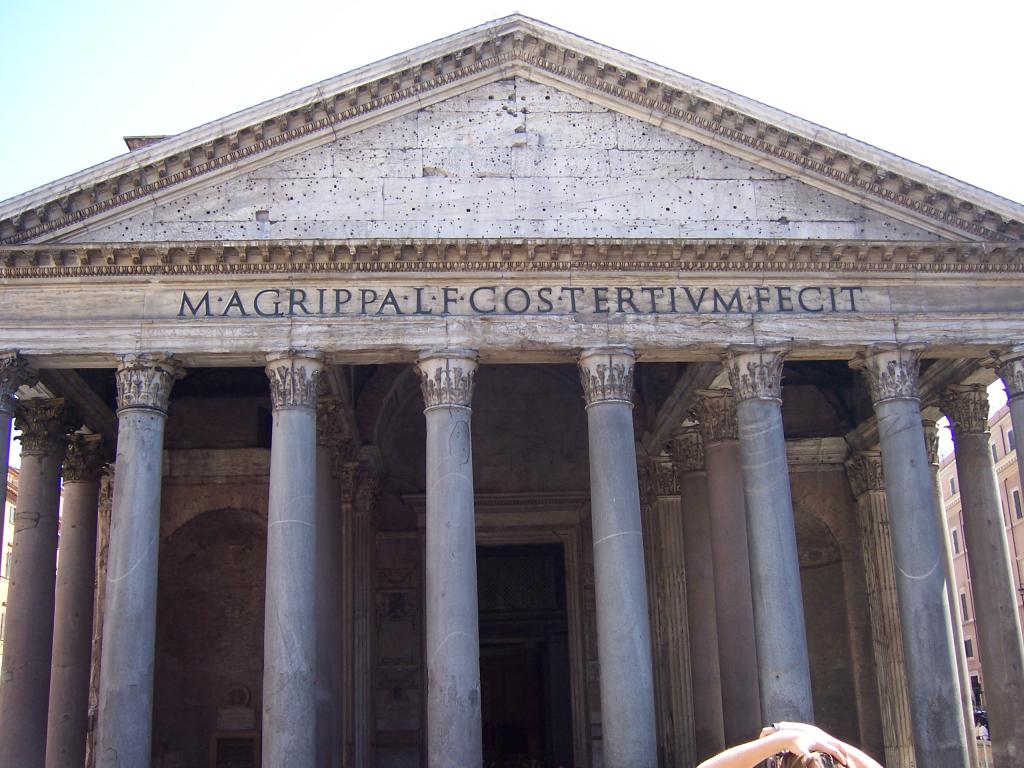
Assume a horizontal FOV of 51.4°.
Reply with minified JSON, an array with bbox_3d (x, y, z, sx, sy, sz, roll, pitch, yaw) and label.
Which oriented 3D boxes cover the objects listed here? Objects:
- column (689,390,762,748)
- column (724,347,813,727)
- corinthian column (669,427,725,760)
[{"bbox_3d":[7.263,7.125,34.033,2.050,14.100,2.050,-1,-18,-4],"label":"column"},{"bbox_3d":[7.497,5.805,30.114,2.050,14.100,2.050,-1,-18,-4],"label":"column"},{"bbox_3d":[7.019,8.468,38.027,2.050,14.100,2.050,-1,-18,-4],"label":"corinthian column"}]

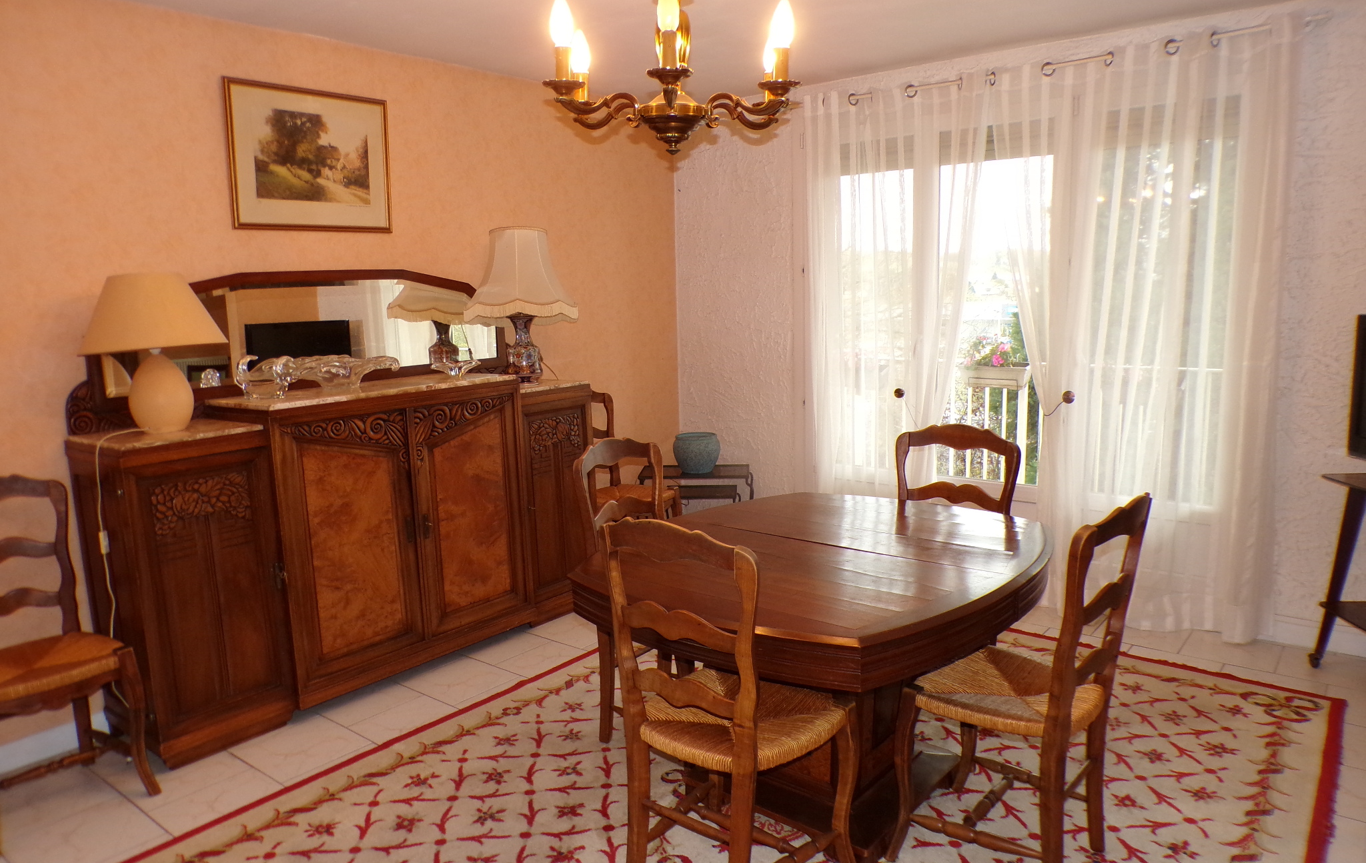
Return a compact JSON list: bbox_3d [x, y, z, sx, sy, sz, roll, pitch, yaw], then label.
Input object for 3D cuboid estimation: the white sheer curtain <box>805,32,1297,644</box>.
[{"bbox_3d":[1.468,-0.405,4.303,2.090,2.410,0.140,6,12,39],"label":"white sheer curtain"}]

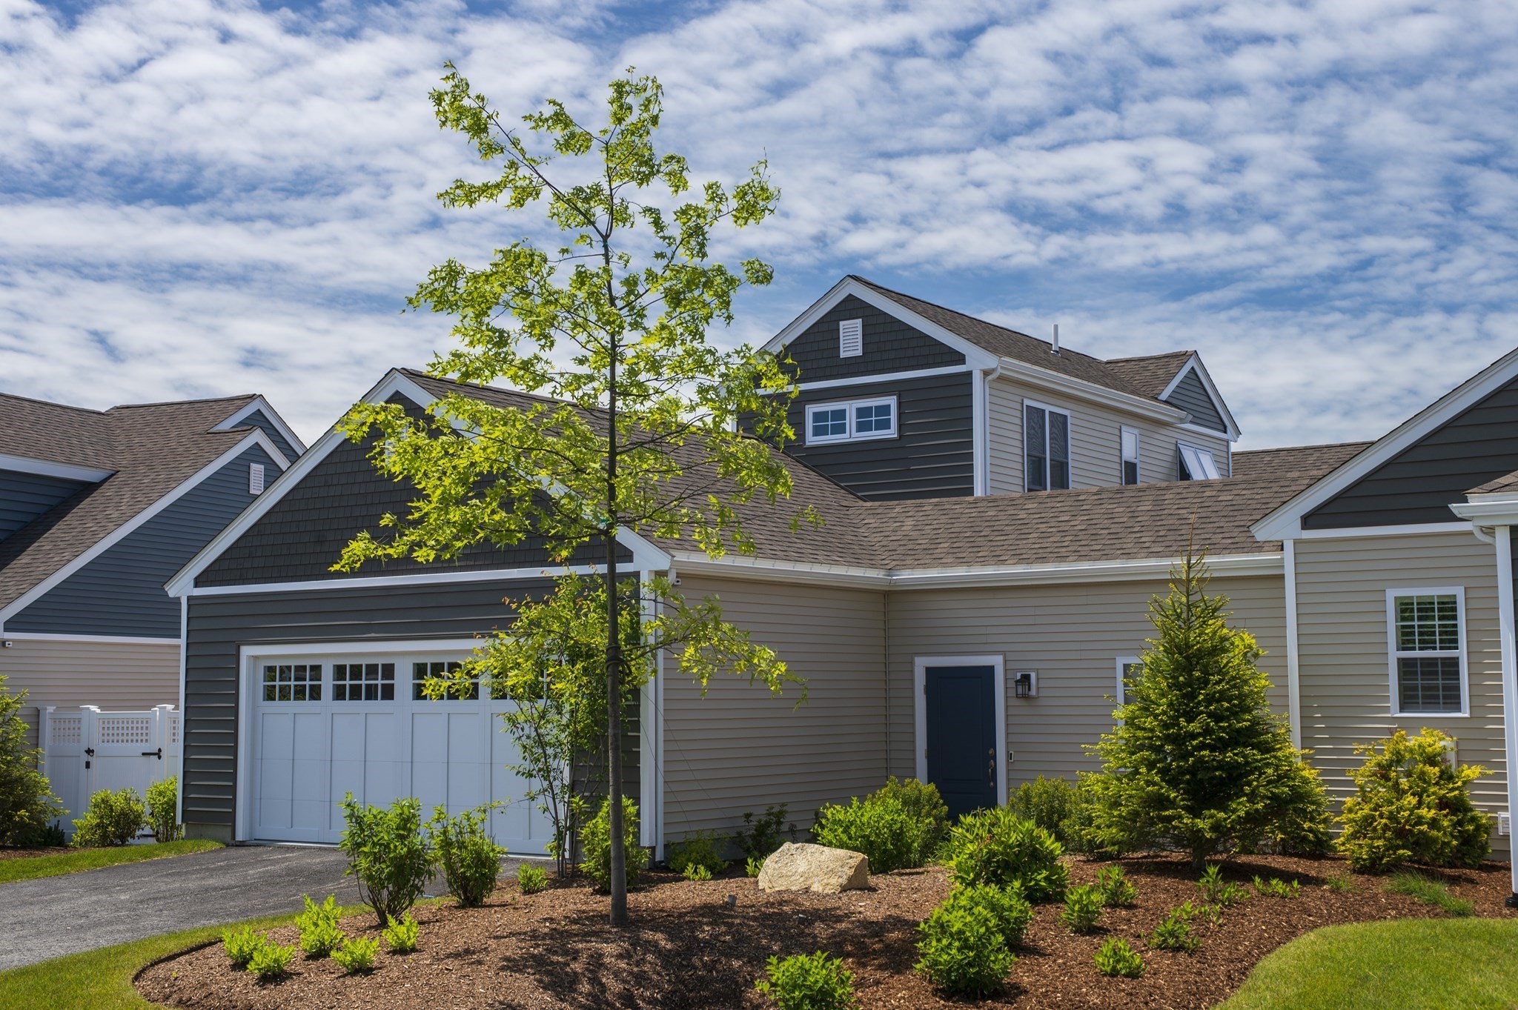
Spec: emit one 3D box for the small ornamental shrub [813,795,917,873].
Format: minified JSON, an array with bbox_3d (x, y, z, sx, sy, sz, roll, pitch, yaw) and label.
[{"bbox_3d":[0.948,2.930,16.945,0.931,0.673,0.931,-1,-6,3],"label":"small ornamental shrub"}]

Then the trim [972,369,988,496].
[{"bbox_3d":[2.850,-0.887,24.535,0.110,1.730,0.110,-4,-7,36],"label":"trim"}]

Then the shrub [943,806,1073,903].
[{"bbox_3d":[1.889,2.643,14.490,0.958,0.686,0.958,-1,-6,7],"label":"shrub"}]

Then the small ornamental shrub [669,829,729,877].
[{"bbox_3d":[-0.571,3.245,17.700,0.577,0.407,0.519,0,-6,-2],"label":"small ornamental shrub"}]

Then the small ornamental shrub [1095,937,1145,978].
[{"bbox_3d":[2.055,2.570,10.792,0.283,0.217,0.283,-1,-6,10],"label":"small ornamental shrub"}]

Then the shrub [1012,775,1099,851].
[{"bbox_3d":[3.008,3.161,19.300,0.869,0.775,0.826,-1,-6,9],"label":"shrub"}]

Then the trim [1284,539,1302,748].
[{"bbox_3d":[5.270,1.803,18.728,0.110,2.900,0.080,-4,-7,35],"label":"trim"}]

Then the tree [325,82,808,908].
[{"bbox_3d":[-1.319,-0.135,13.162,3.217,5.995,2.992,0,-6,-4],"label":"tree"}]

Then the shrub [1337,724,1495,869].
[{"bbox_3d":[5.789,2.591,16.754,1.360,1.245,1.224,-2,-6,19],"label":"shrub"}]

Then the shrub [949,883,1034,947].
[{"bbox_3d":[1.464,2.572,11.944,0.529,0.368,0.529,-1,-6,7],"label":"shrub"}]

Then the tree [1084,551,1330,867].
[{"bbox_3d":[3.983,1.811,16.851,2.168,2.821,2.168,-2,-6,13],"label":"tree"}]

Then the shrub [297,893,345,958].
[{"bbox_3d":[-2.834,2.706,12.265,0.322,0.384,0.322,1,-6,-13],"label":"shrub"}]

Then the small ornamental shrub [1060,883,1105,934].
[{"bbox_3d":[2.112,2.638,12.400,0.285,0.314,0.285,-1,-6,9],"label":"small ornamental shrub"}]

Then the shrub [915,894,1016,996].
[{"bbox_3d":[1.108,2.364,10.200,0.533,0.491,0.533,-1,-6,6],"label":"shrub"}]

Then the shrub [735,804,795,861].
[{"bbox_3d":[0.064,3.299,19.100,0.596,0.539,0.537,0,-6,0],"label":"shrub"}]

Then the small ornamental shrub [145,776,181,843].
[{"bbox_3d":[-7.389,3.823,23.843,0.655,0.826,0.655,1,-6,-17],"label":"small ornamental shrub"}]

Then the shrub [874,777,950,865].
[{"bbox_3d":[1.472,3.032,18.245,0.740,0.821,0.740,-1,-6,4],"label":"shrub"}]

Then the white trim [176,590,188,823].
[{"bbox_3d":[-6.920,2.475,22.882,0.100,2.712,0.100,-4,-7,36],"label":"white trim"}]

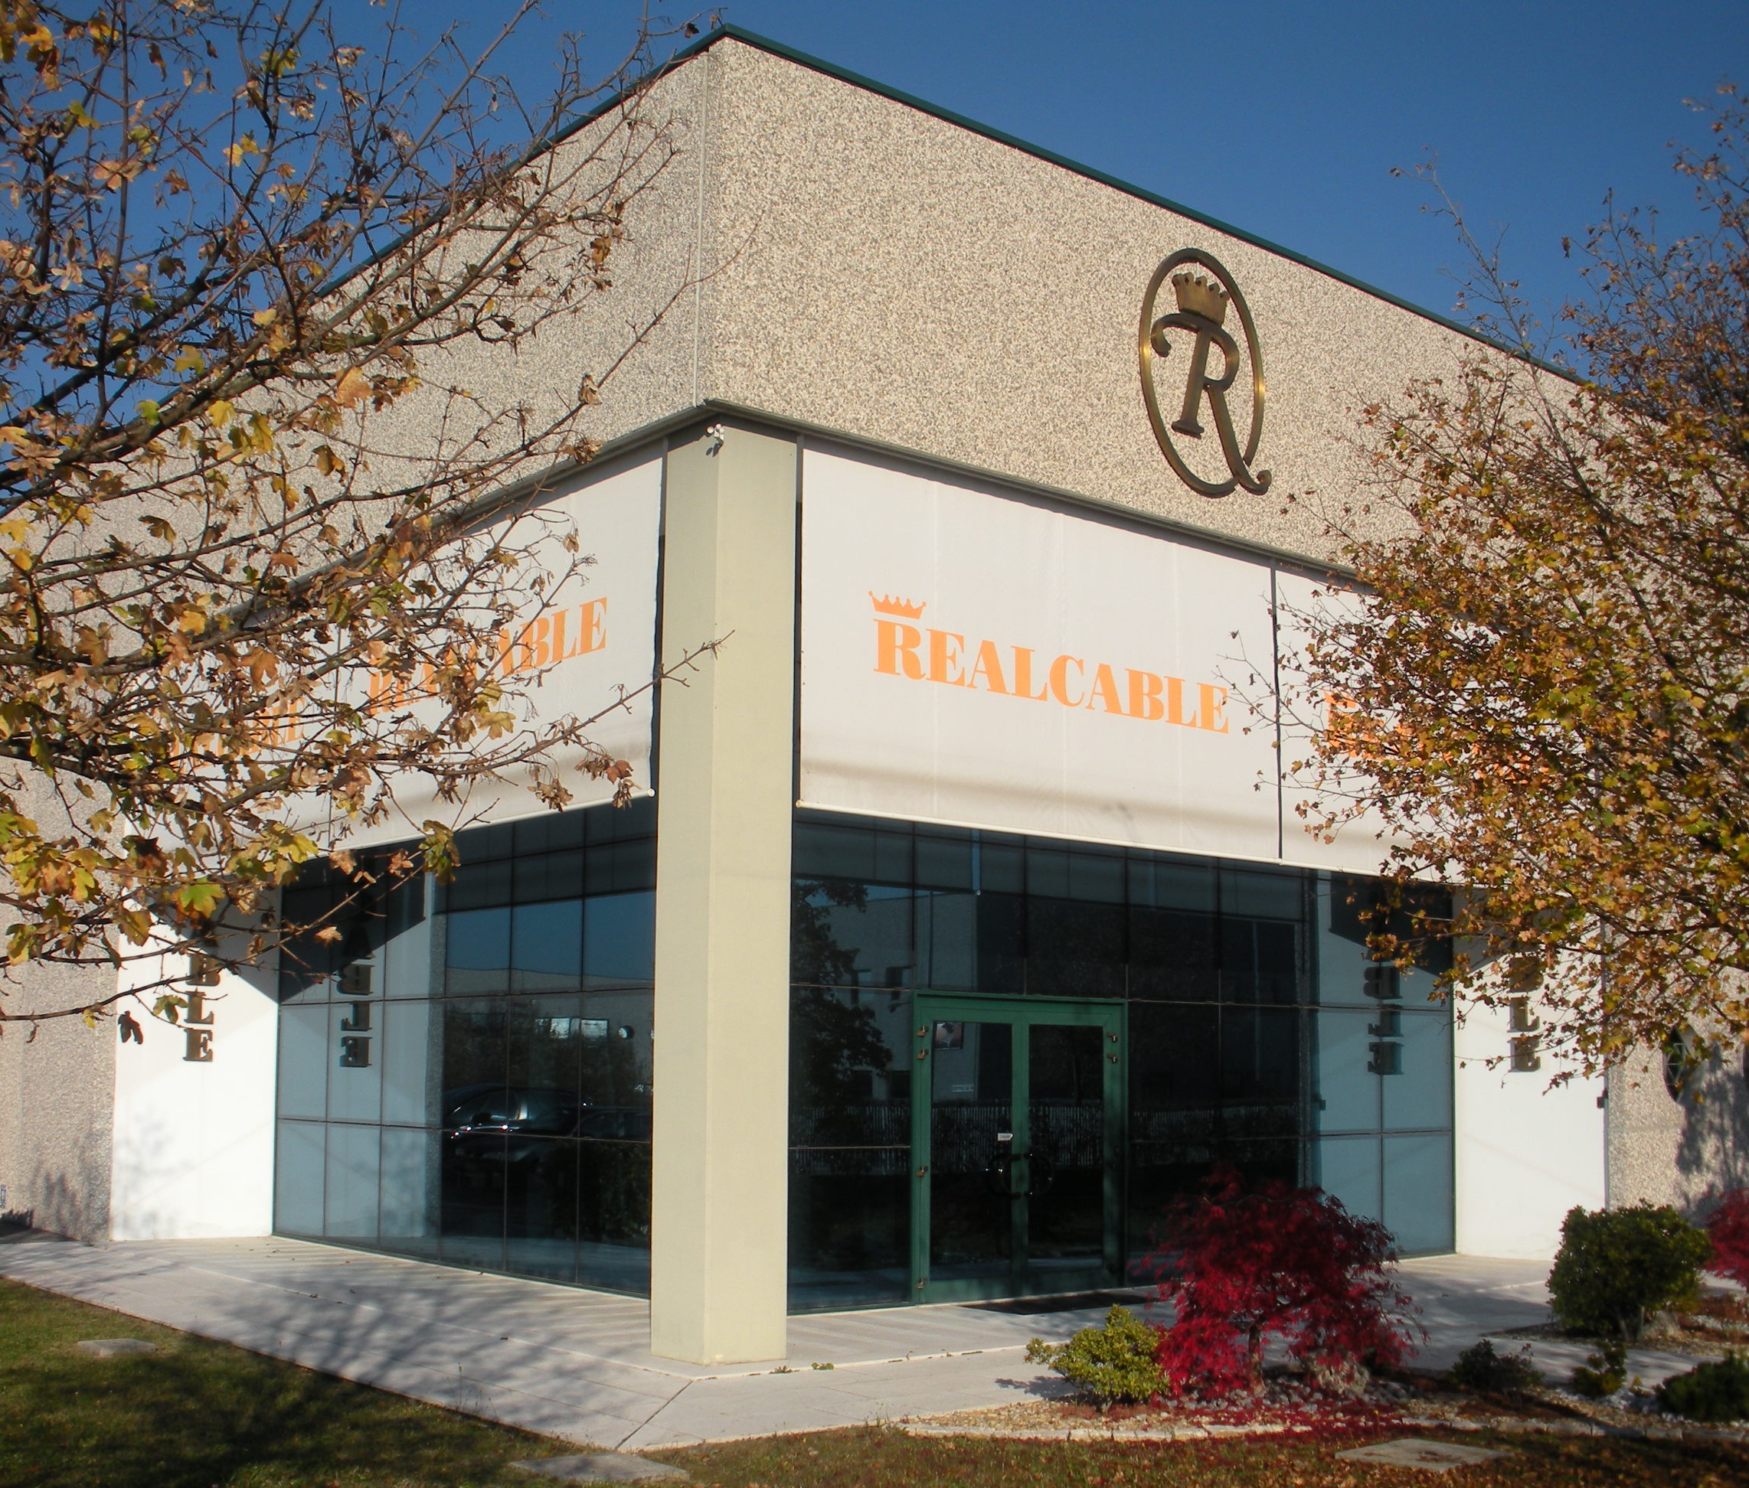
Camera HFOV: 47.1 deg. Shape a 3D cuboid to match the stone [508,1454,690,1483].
[{"bbox_3d":[-1.170,3.105,8.545,0.550,0.050,0.490,8,-12,-39],"label":"stone"}]

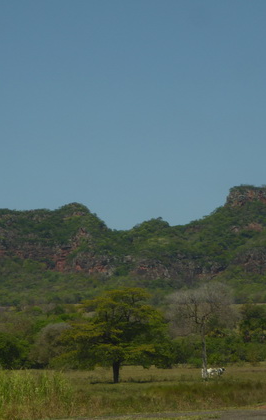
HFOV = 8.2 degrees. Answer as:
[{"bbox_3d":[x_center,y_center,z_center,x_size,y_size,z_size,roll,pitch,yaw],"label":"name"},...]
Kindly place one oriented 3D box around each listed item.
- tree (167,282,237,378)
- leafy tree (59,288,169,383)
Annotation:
[{"bbox_3d":[8.368,14.569,224.000,8.300,11.500,8.200,-2,-4,0],"label":"tree"},{"bbox_3d":[-2.188,14.841,220.000,12.800,11.100,12.300,-2,-4,0],"label":"leafy tree"}]

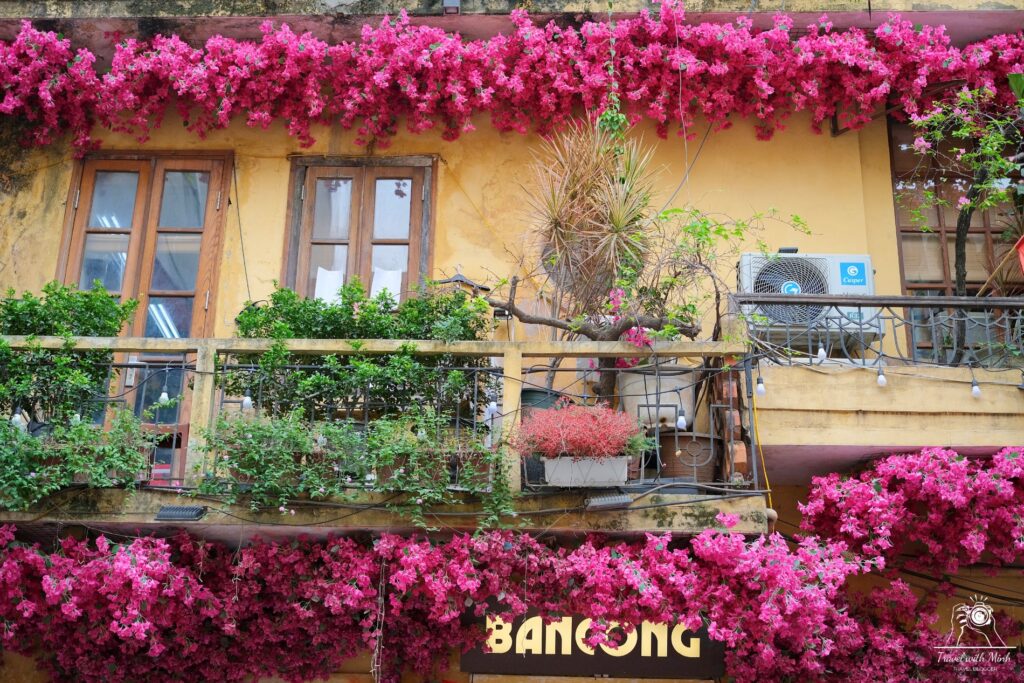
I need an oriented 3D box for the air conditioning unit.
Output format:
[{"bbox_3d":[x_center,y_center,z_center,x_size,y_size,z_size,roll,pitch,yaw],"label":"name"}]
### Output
[{"bbox_3d":[1.766,-0.231,8.481,0.808,0.488,0.300,1,-21,3],"label":"air conditioning unit"}]

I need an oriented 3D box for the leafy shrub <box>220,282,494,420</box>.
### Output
[{"bbox_3d":[-0.884,0.072,8.217,1.536,0.797,0.550,1,-21,3],"label":"leafy shrub"}]

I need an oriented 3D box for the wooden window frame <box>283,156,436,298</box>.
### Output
[{"bbox_3d":[-0.986,-0.685,9.303,0.976,1.146,0.120,1,-21,3],"label":"wooden window frame"}]

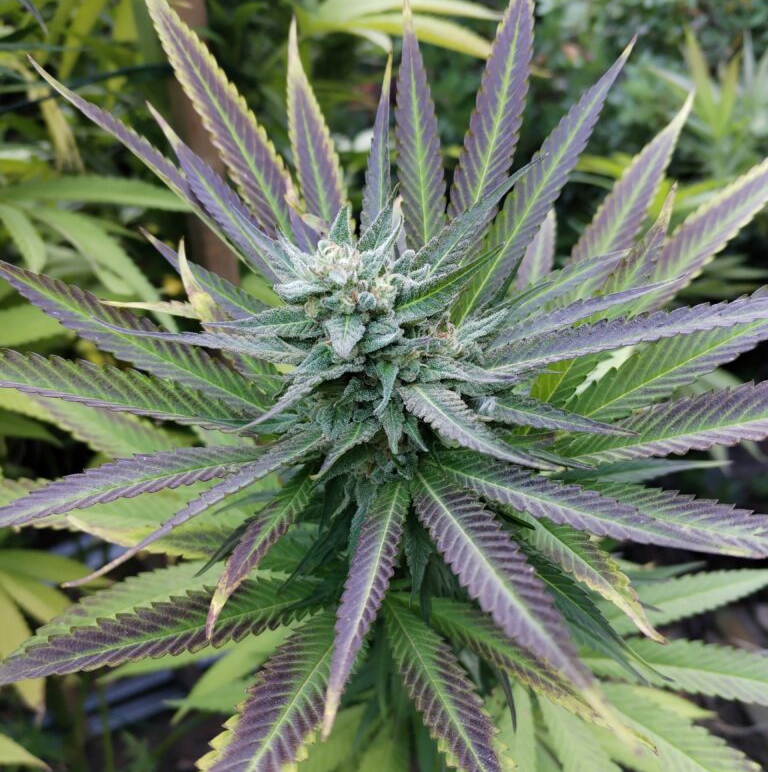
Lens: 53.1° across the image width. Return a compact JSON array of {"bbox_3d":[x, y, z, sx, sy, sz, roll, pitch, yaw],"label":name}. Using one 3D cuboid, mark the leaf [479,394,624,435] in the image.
[{"bbox_3d":[0.058,0.010,0.267,0.054,0.006,0.011,15,33,7],"label":"leaf"}]

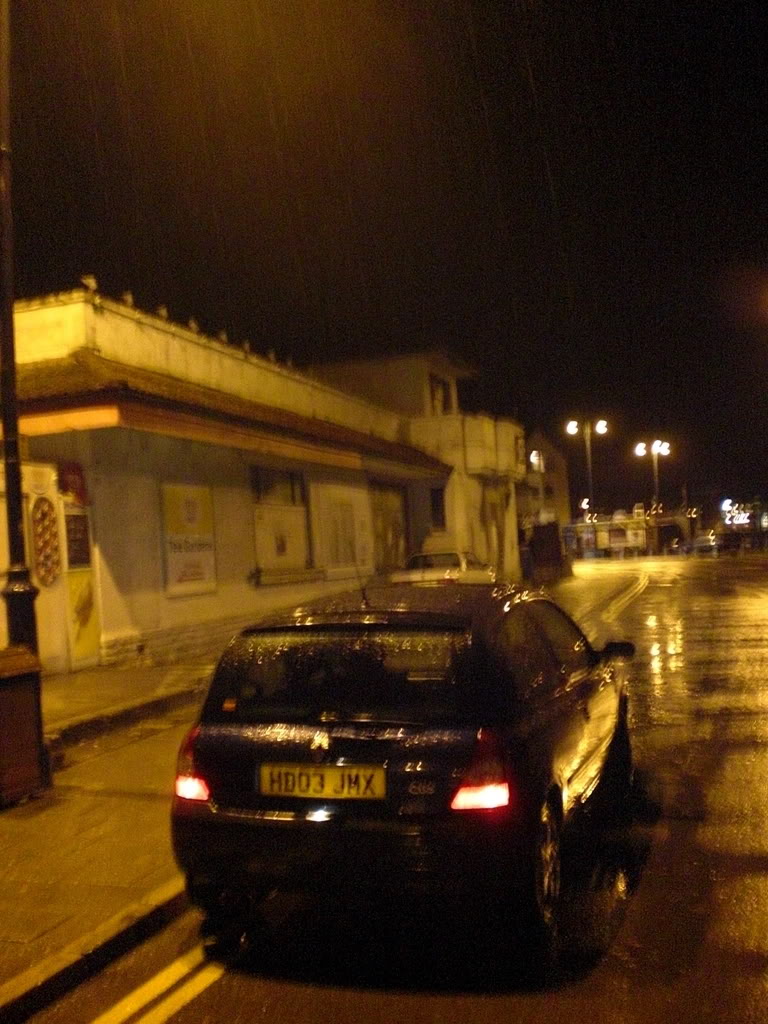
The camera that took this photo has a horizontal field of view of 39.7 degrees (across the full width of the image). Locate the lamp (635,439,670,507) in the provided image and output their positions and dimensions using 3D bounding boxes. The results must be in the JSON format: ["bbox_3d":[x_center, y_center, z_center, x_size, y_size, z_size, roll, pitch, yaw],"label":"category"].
[{"bbox_3d":[19.725,-1.193,77.000,2.300,8.000,2.000,-3,-1,14],"label":"lamp"}]

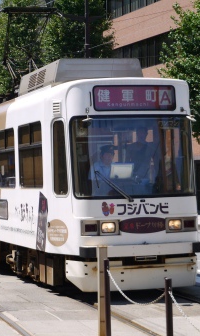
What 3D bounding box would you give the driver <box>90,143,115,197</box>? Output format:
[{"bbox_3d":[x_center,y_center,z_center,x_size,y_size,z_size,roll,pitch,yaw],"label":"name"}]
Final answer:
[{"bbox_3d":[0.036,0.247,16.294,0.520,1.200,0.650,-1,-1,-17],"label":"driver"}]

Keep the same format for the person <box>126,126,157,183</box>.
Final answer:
[{"bbox_3d":[0.668,0.199,16.992,0.520,1.680,0.360,-1,-1,-17],"label":"person"}]

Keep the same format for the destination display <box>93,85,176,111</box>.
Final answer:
[{"bbox_3d":[0.505,-1.003,15.602,1.236,0.363,0.100,-1,-1,-17],"label":"destination display"}]

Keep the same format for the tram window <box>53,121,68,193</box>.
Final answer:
[{"bbox_3d":[-0.562,-0.144,15.381,0.060,1.053,0.510,-1,-1,-27],"label":"tram window"}]

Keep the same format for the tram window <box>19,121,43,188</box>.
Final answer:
[{"bbox_3d":[-1.076,-0.185,16.759,0.060,1.008,1.588,-1,-1,-17],"label":"tram window"}]

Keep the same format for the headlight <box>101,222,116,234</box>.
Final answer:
[{"bbox_3d":[0.114,0.843,15.212,0.220,0.162,0.100,-1,-1,-17],"label":"headlight"}]

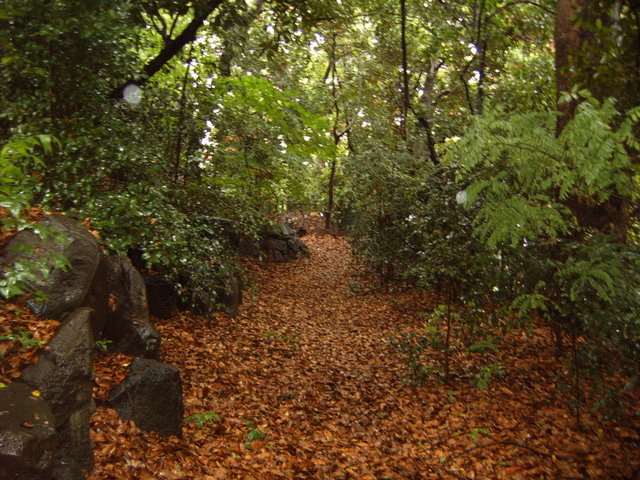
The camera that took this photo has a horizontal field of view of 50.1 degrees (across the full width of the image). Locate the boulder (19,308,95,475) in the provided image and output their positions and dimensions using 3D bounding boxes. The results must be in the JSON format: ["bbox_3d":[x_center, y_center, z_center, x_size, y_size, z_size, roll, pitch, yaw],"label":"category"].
[{"bbox_3d":[-1.566,0.891,4.050,0.450,0.900,0.500,-2,4,-27],"label":"boulder"}]

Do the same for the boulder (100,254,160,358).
[{"bbox_3d":[-1.782,0.612,6.300,0.600,0.920,0.600,-1,3,-23],"label":"boulder"}]

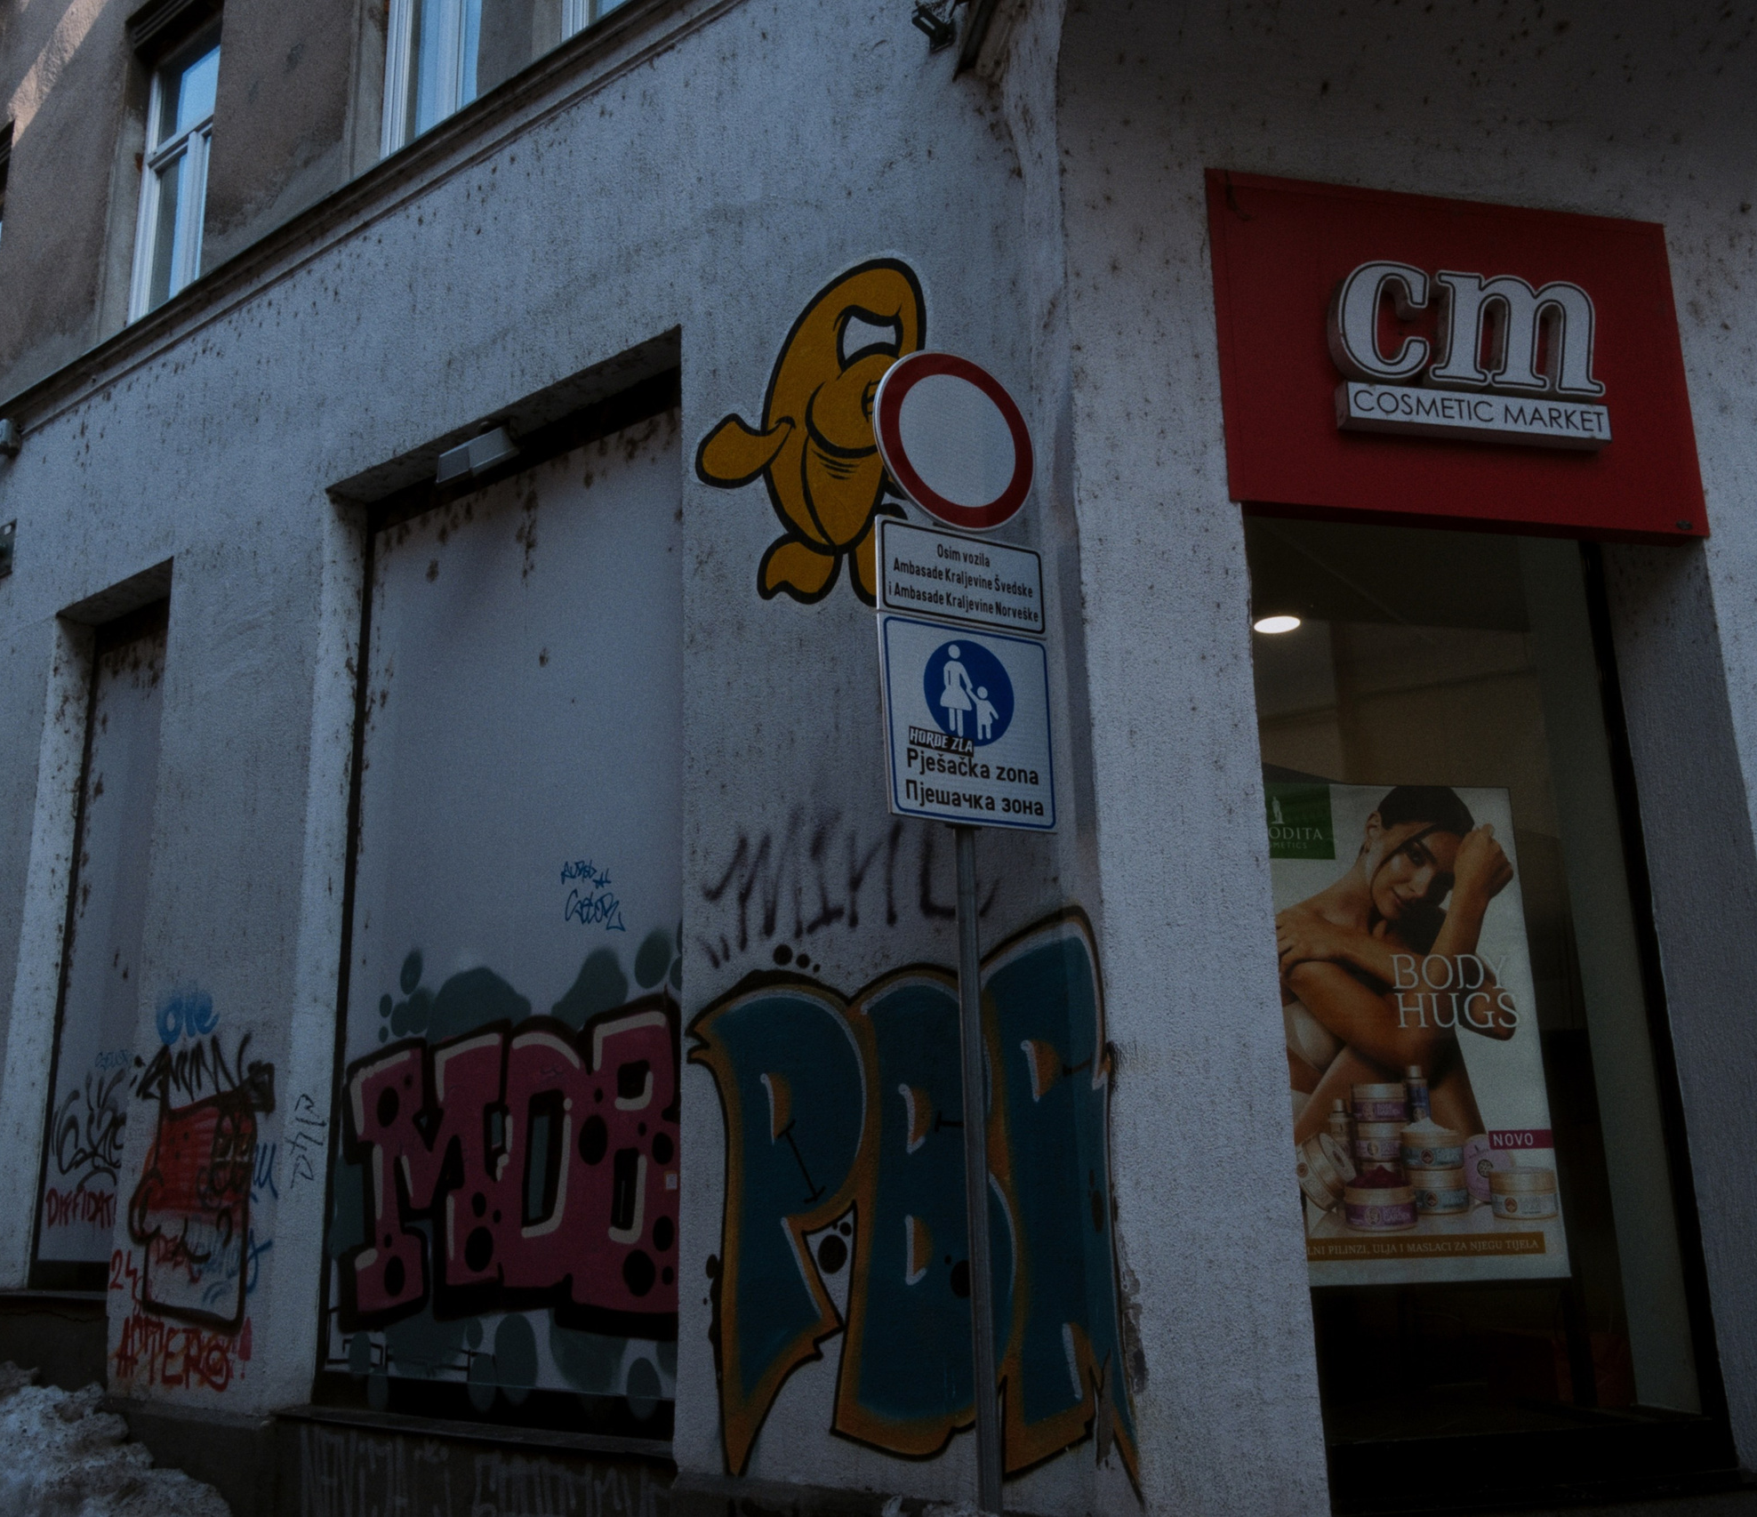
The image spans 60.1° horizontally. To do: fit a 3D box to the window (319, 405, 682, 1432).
[{"bbox_3d":[-1.619,0.613,6.621,2.450,4.250,0.200,-12,-18,36],"label":"window"}]

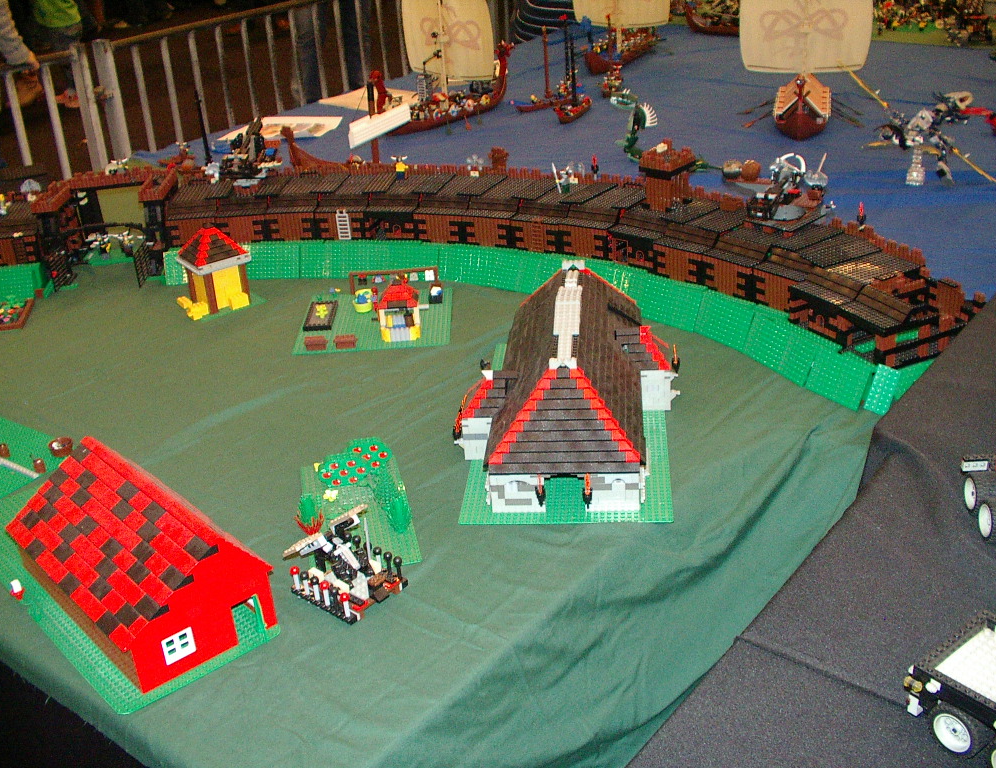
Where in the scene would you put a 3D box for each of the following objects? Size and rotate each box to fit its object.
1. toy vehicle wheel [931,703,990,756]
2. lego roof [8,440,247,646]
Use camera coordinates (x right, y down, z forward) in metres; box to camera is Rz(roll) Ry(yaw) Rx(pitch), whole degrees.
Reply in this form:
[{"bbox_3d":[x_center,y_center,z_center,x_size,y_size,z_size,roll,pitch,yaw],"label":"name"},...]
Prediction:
[{"bbox_3d":[0.344,0.253,0.834,0.026,0.043,0.043,-21,31,-31],"label":"toy vehicle wheel"},{"bbox_3d":[-0.409,0.151,1.230,0.176,0.072,0.316,-25,33,-36],"label":"lego roof"}]

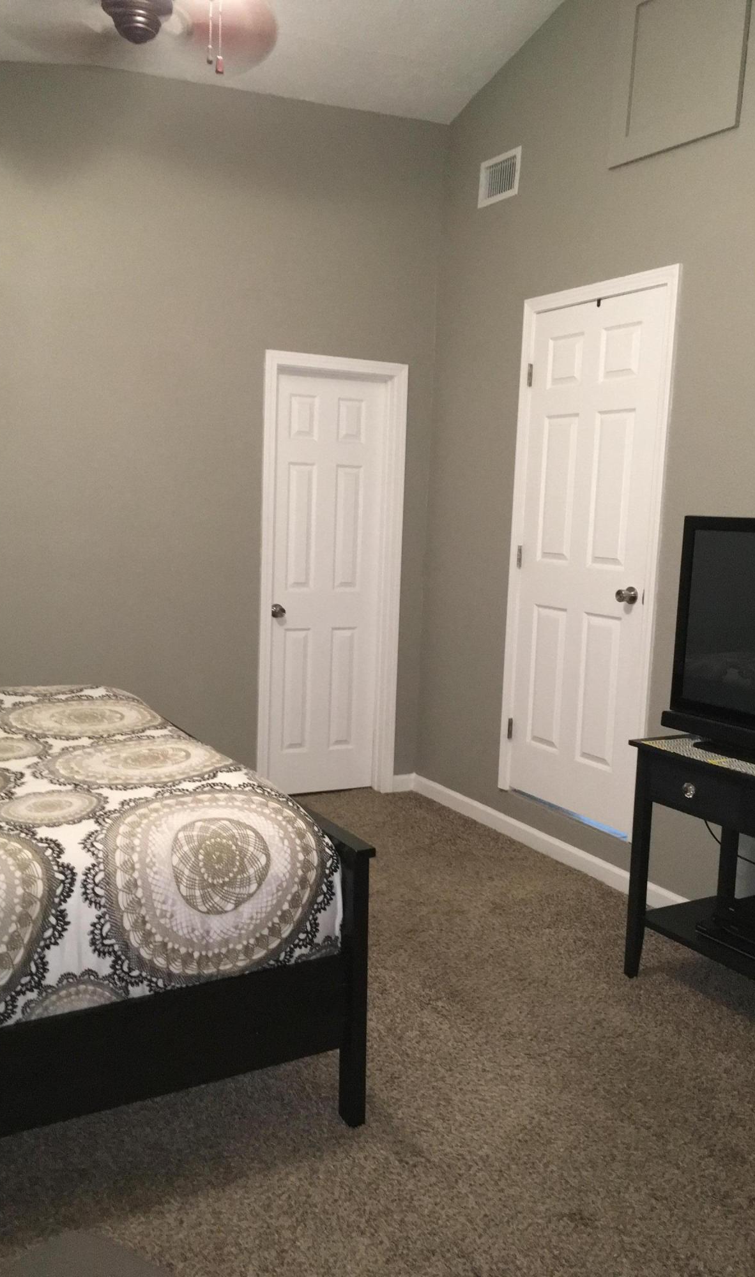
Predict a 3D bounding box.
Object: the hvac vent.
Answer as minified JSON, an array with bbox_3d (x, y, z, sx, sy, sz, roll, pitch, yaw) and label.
[{"bbox_3d":[0.521,-1.998,4.641,0.030,0.192,0.302,-2,9,-28],"label":"hvac vent"}]

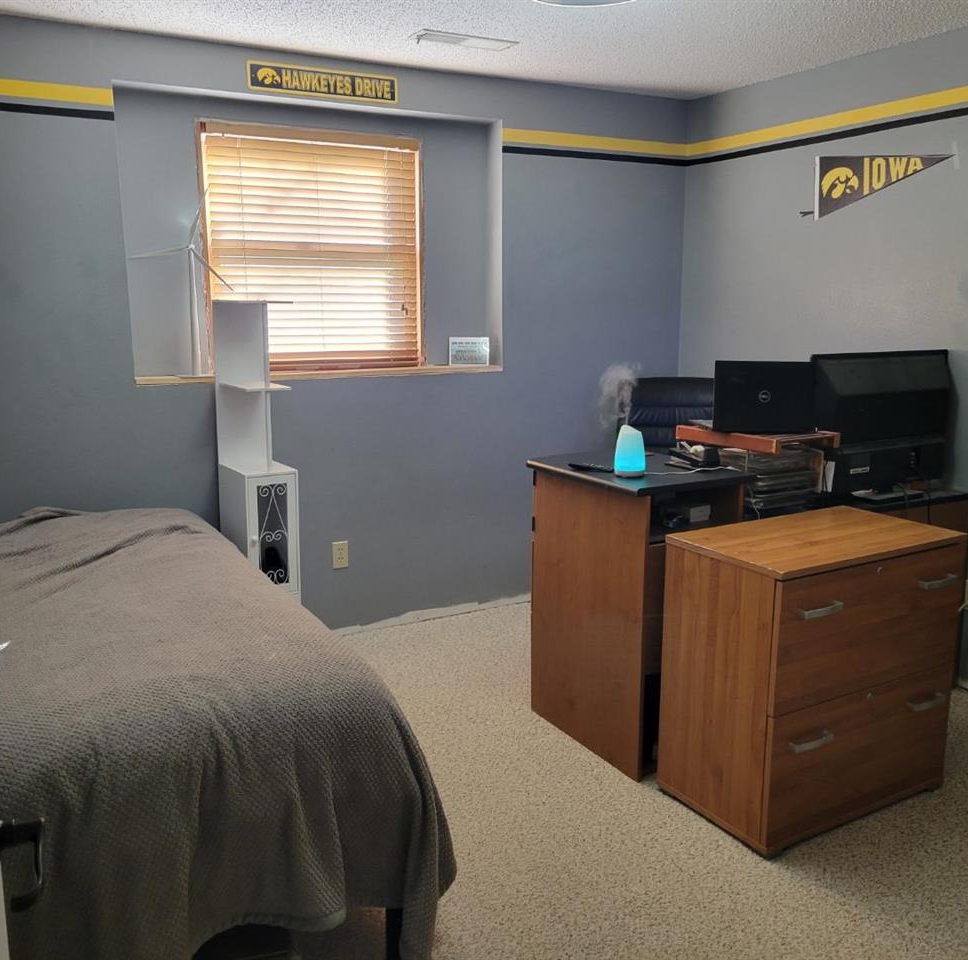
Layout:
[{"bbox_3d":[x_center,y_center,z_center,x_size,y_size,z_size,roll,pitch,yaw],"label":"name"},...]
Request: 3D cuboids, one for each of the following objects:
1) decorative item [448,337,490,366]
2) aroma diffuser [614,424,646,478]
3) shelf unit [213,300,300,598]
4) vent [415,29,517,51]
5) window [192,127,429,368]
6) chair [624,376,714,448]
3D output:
[{"bbox_3d":[-0.074,-0.579,4.312,0.180,0.127,0.040,-1,11,-5],"label":"decorative item"},{"bbox_3d":[0.450,-0.097,2.961,0.100,0.155,0.100,0,11,0],"label":"aroma diffuser"},{"bbox_3d":[-0.854,0.033,3.657,0.209,1.411,0.301,-7,13,-33],"label":"shelf unit"},{"bbox_3d":[-0.072,-1.598,3.511,0.385,0.015,0.125,-6,12,-28],"label":"vent"},{"bbox_3d":[-0.679,-0.940,3.974,0.920,0.950,0.060,-6,12,-28],"label":"window"},{"bbox_3d":[0.871,0.111,4.106,0.650,1.085,0.670,-1,11,-7],"label":"chair"}]

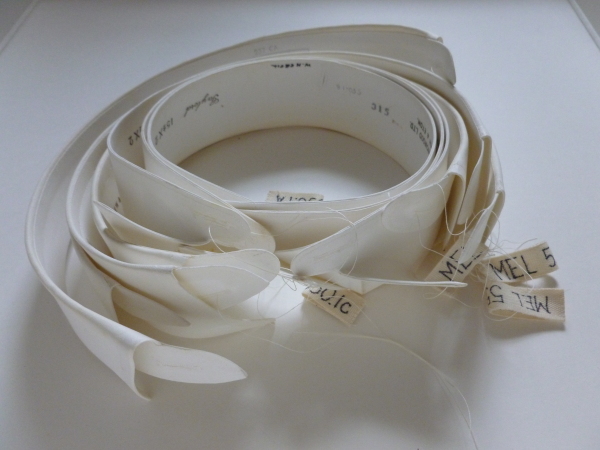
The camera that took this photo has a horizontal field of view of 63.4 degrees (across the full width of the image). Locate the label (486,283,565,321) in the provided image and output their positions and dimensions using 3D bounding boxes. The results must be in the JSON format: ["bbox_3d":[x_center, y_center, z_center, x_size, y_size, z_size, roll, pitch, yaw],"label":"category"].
[{"bbox_3d":[0.110,0.036,0.235,0.037,0.007,0.015,6,52,4],"label":"label"}]

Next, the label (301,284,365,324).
[{"bbox_3d":[0.016,0.036,0.239,0.030,0.005,0.015,28,56,21],"label":"label"}]

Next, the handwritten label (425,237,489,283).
[{"bbox_3d":[0.082,0.018,0.249,0.015,0.005,0.034,35,59,25],"label":"handwritten label"}]

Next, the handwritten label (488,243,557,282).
[{"bbox_3d":[0.113,0.019,0.248,0.037,0.007,0.015,-14,53,-11],"label":"handwritten label"}]

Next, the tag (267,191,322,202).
[{"bbox_3d":[-0.003,-0.013,0.279,0.032,0.003,0.015,4,51,3],"label":"tag"}]

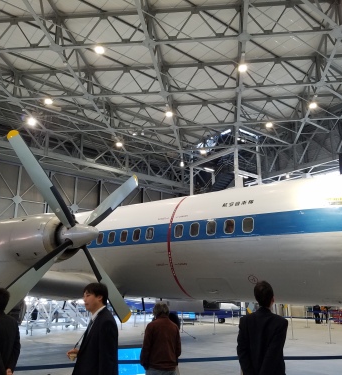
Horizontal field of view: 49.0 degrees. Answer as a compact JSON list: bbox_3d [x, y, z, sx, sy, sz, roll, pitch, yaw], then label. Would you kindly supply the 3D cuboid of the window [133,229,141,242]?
[{"bbox_3d":[-0.908,1.304,10.162,0.280,0.350,0.050,-10,-27,36],"label":"window"}]

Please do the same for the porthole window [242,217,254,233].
[{"bbox_3d":[1.722,0.828,8.253,0.280,0.350,0.050,-10,-27,36],"label":"porthole window"}]

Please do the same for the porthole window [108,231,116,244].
[{"bbox_3d":[-1.660,1.440,10.707,0.280,0.350,0.050,-10,-27,36],"label":"porthole window"}]

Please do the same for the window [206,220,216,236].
[{"bbox_3d":[0.971,0.964,8.799,0.280,0.350,0.050,-10,-27,36],"label":"window"}]

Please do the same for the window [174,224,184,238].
[{"bbox_3d":[0.219,1.100,9.344,0.280,0.350,0.050,-10,-27,36],"label":"window"}]

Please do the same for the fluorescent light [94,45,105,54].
[{"bbox_3d":[-3.851,-7.416,20.224,0.500,0.300,0.500,0,-15,0],"label":"fluorescent light"}]

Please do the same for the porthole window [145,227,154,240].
[{"bbox_3d":[-0.532,1.236,9.889,0.280,0.350,0.050,-10,-27,36],"label":"porthole window"}]

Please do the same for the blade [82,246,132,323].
[{"bbox_3d":[-1.279,1.986,7.587,0.130,1.870,0.310,-10,25,36],"label":"blade"}]

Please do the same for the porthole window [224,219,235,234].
[{"bbox_3d":[1.347,0.896,8.526,0.280,0.350,0.050,-10,-27,36],"label":"porthole window"}]

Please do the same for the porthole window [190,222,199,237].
[{"bbox_3d":[0.595,1.032,9.071,0.280,0.350,0.050,-10,-27,36],"label":"porthole window"}]

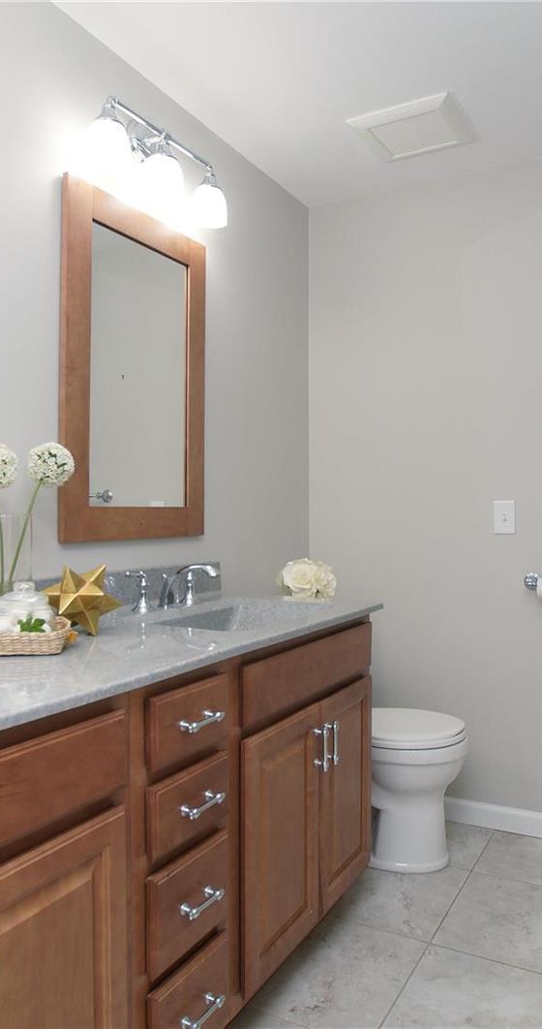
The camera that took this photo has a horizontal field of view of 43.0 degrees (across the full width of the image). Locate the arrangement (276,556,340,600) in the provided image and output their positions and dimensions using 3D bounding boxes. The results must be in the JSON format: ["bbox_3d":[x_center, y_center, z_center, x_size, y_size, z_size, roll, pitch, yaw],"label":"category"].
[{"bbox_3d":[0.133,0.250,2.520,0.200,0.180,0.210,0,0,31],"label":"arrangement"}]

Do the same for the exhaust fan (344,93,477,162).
[{"bbox_3d":[0.477,-1.275,2.285,0.325,0.024,0.325,0,0,26],"label":"exhaust fan"}]

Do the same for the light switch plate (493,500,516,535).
[{"bbox_3d":[0.843,0.012,2.497,0.076,0.122,0.014,0,0,26],"label":"light switch plate"}]

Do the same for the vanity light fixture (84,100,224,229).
[{"bbox_3d":[-0.304,-0.960,1.927,0.170,0.200,0.520,0,0,31],"label":"vanity light fixture"}]

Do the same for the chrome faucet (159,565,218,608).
[{"bbox_3d":[-0.225,0.200,1.872,0.200,0.125,0.055,0,0,31],"label":"chrome faucet"}]

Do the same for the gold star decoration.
[{"bbox_3d":[-0.419,0.187,1.520,0.170,0.155,0.165,0,0,-14],"label":"gold star decoration"}]

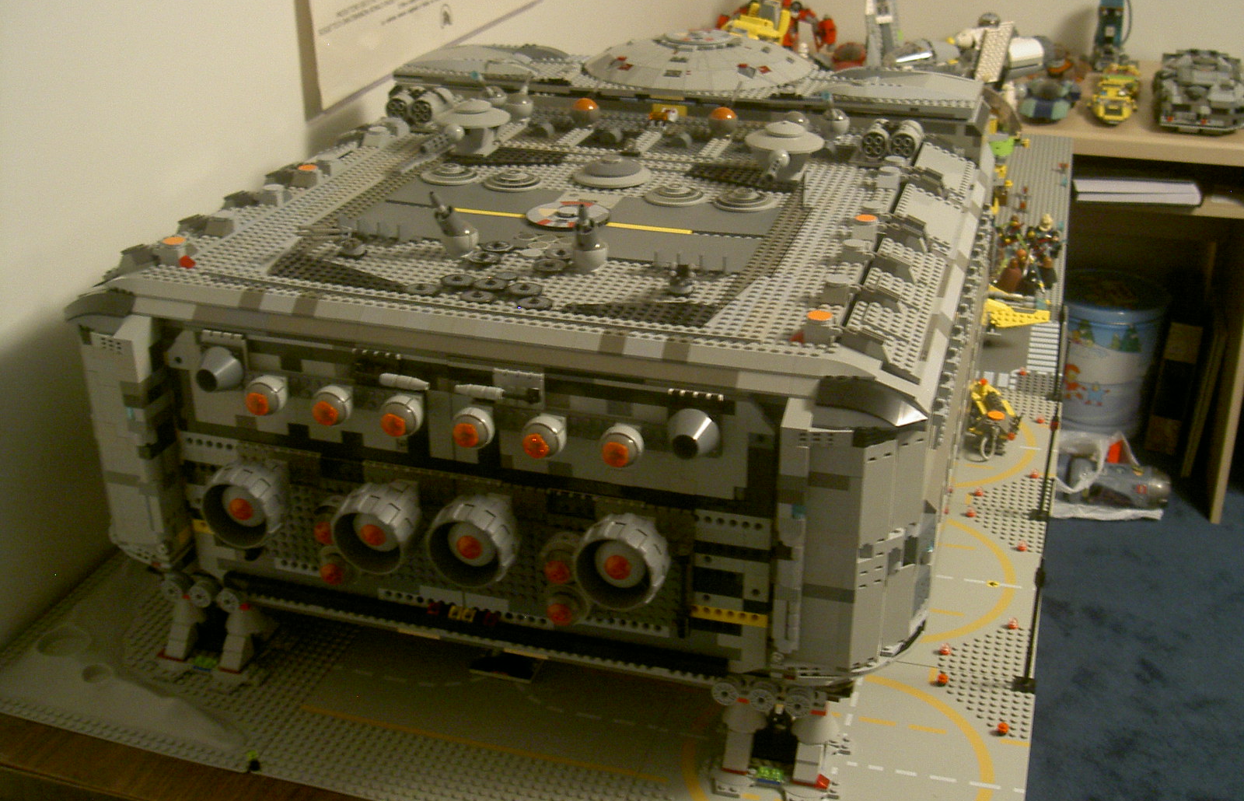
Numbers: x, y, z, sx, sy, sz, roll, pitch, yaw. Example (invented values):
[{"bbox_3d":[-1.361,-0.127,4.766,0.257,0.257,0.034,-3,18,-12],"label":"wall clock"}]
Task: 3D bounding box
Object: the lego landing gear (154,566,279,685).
[{"bbox_3d":[-0.311,0.165,1.072,0.094,0.075,0.084,7,27,16],"label":"lego landing gear"}]

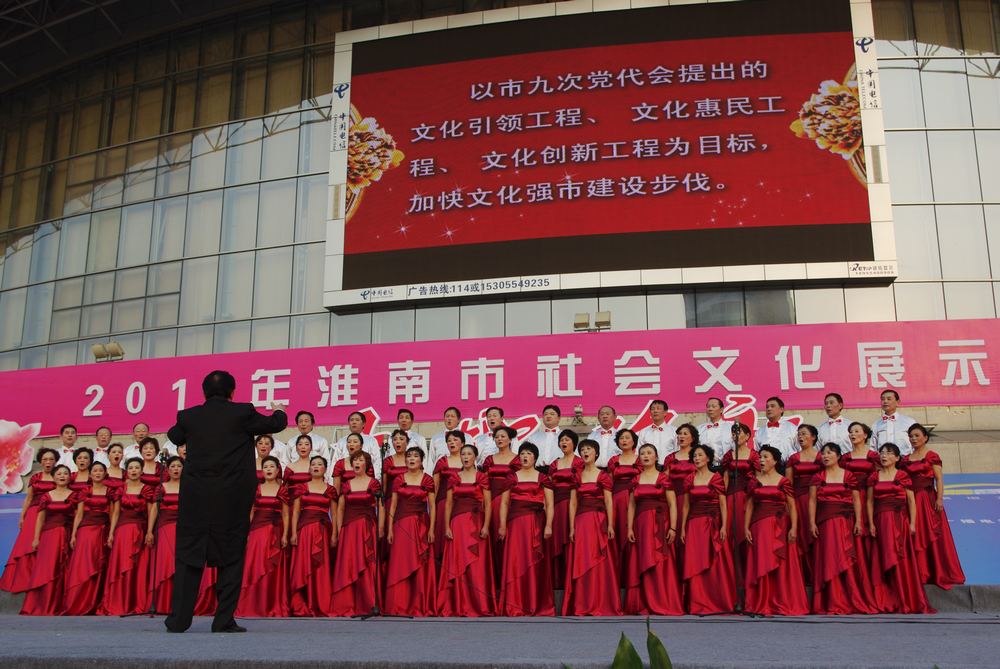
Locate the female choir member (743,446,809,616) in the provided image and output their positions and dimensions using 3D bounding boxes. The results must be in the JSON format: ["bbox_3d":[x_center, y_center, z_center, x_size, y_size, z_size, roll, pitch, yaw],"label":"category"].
[{"bbox_3d":[2.682,1.894,10.587,0.520,1.605,0.400,-4,-13,16],"label":"female choir member"}]

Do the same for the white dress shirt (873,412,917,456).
[{"bbox_3d":[4.215,1.171,11.521,0.500,0.691,0.290,-6,-14,24],"label":"white dress shirt"}]

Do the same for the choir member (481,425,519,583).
[{"bbox_3d":[0.005,1.779,11.189,0.540,1.648,0.450,-3,-13,10],"label":"choir member"}]

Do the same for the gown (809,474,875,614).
[{"bbox_3d":[3.249,1.962,10.315,0.580,1.353,0.460,-4,-13,16],"label":"gown"}]

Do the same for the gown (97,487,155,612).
[{"bbox_3d":[-4.001,2.306,11.665,0.550,1.357,0.460,2,-13,-10],"label":"gown"}]

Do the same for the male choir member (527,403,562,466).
[{"bbox_3d":[0.579,1.651,12.086,0.500,1.738,0.310,-3,-13,10],"label":"male choir member"}]

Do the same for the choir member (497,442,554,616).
[{"bbox_3d":[0.267,1.876,10.528,0.560,1.660,0.480,-2,-13,8],"label":"choir member"}]

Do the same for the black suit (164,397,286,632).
[{"bbox_3d":[-1.885,1.128,7.398,0.820,1.732,0.560,0,-13,-3],"label":"black suit"}]

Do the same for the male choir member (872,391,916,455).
[{"bbox_3d":[4.169,1.447,11.336,0.500,1.746,0.310,-6,-14,22],"label":"male choir member"}]

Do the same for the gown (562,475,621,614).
[{"bbox_3d":[0.873,1.987,10.387,0.540,1.365,0.450,-3,-13,10],"label":"gown"}]

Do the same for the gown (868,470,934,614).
[{"bbox_3d":[3.808,1.968,10.346,0.540,1.336,0.450,-6,-14,22],"label":"gown"}]

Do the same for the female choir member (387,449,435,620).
[{"bbox_3d":[-0.882,1.950,10.809,0.520,1.650,0.450,-1,-13,2],"label":"female choir member"}]

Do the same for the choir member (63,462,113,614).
[{"bbox_3d":[-4.327,2.130,11.431,0.500,1.582,0.430,5,-14,-20],"label":"choir member"}]

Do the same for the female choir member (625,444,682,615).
[{"bbox_3d":[1.502,1.882,10.545,0.570,1.629,0.480,-4,-13,14],"label":"female choir member"}]

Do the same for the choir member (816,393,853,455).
[{"bbox_3d":[3.530,1.467,11.201,0.510,1.740,0.300,-6,-14,23],"label":"choir member"}]

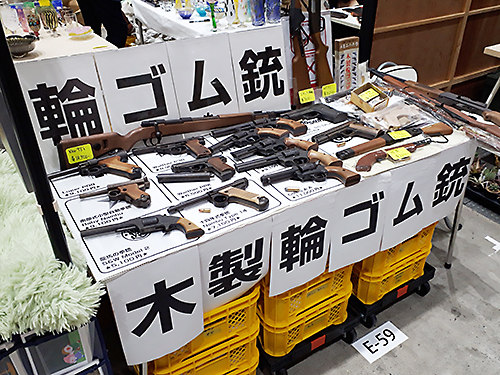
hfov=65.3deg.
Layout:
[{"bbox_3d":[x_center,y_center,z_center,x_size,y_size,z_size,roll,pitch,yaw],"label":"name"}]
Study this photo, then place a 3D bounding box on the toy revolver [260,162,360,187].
[{"bbox_3d":[0.176,-0.025,1.111,0.237,0.038,0.152,-19,33,-29],"label":"toy revolver"}]

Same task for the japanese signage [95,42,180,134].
[{"bbox_3d":[-0.363,-0.298,1.324,0.246,0.341,0.008,-19,23,-28],"label":"japanese signage"}]

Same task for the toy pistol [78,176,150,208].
[{"bbox_3d":[-0.348,0.029,1.037,0.187,0.032,0.121,-14,32,-21],"label":"toy pistol"}]

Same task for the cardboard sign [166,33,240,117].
[{"bbox_3d":[-0.158,-0.367,1.441,0.246,0.341,0.008,-19,23,-28],"label":"cardboard sign"}]

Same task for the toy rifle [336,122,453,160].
[{"bbox_3d":[0.499,-0.152,1.308,0.475,0.040,0.086,-18,34,-25],"label":"toy rifle"}]

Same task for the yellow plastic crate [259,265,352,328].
[{"bbox_3d":[0.140,0.260,1.239,0.356,0.140,0.255,-19,33,-28],"label":"yellow plastic crate"}]

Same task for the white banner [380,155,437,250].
[{"bbox_3d":[0.514,0.056,1.288,0.210,0.297,0.008,-18,34,-27],"label":"white banner"}]

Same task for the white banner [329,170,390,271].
[{"bbox_3d":[0.334,0.112,1.201,0.210,0.290,0.015,-19,36,-26],"label":"white banner"}]

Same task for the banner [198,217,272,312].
[{"bbox_3d":[-0.035,0.219,1.023,0.210,0.272,0.030,-19,40,-26],"label":"banner"}]

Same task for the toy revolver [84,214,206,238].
[{"bbox_3d":[-0.248,0.103,0.897,0.264,0.036,0.109,-11,30,-17],"label":"toy revolver"}]

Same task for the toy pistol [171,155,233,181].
[{"bbox_3d":[-0.136,-0.047,1.163,0.174,0.030,0.118,-11,32,-17],"label":"toy pistol"}]

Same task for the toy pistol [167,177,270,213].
[{"bbox_3d":[-0.070,0.045,0.996,0.246,0.035,0.133,-20,35,-30],"label":"toy pistol"}]

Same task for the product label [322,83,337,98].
[{"bbox_3d":[0.354,-0.430,1.732,0.082,0.051,0.003,-19,23,-28],"label":"product label"}]

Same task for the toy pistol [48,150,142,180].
[{"bbox_3d":[-0.472,-0.038,1.178,0.251,0.036,0.165,-20,35,-27],"label":"toy pistol"}]

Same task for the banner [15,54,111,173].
[{"bbox_3d":[-0.570,-0.226,1.224,0.246,0.350,0.006,-20,23,-30],"label":"banner"}]

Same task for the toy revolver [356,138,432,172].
[{"bbox_3d":[0.464,-0.106,1.241,0.293,0.030,0.085,-14,32,-19],"label":"toy revolver"}]

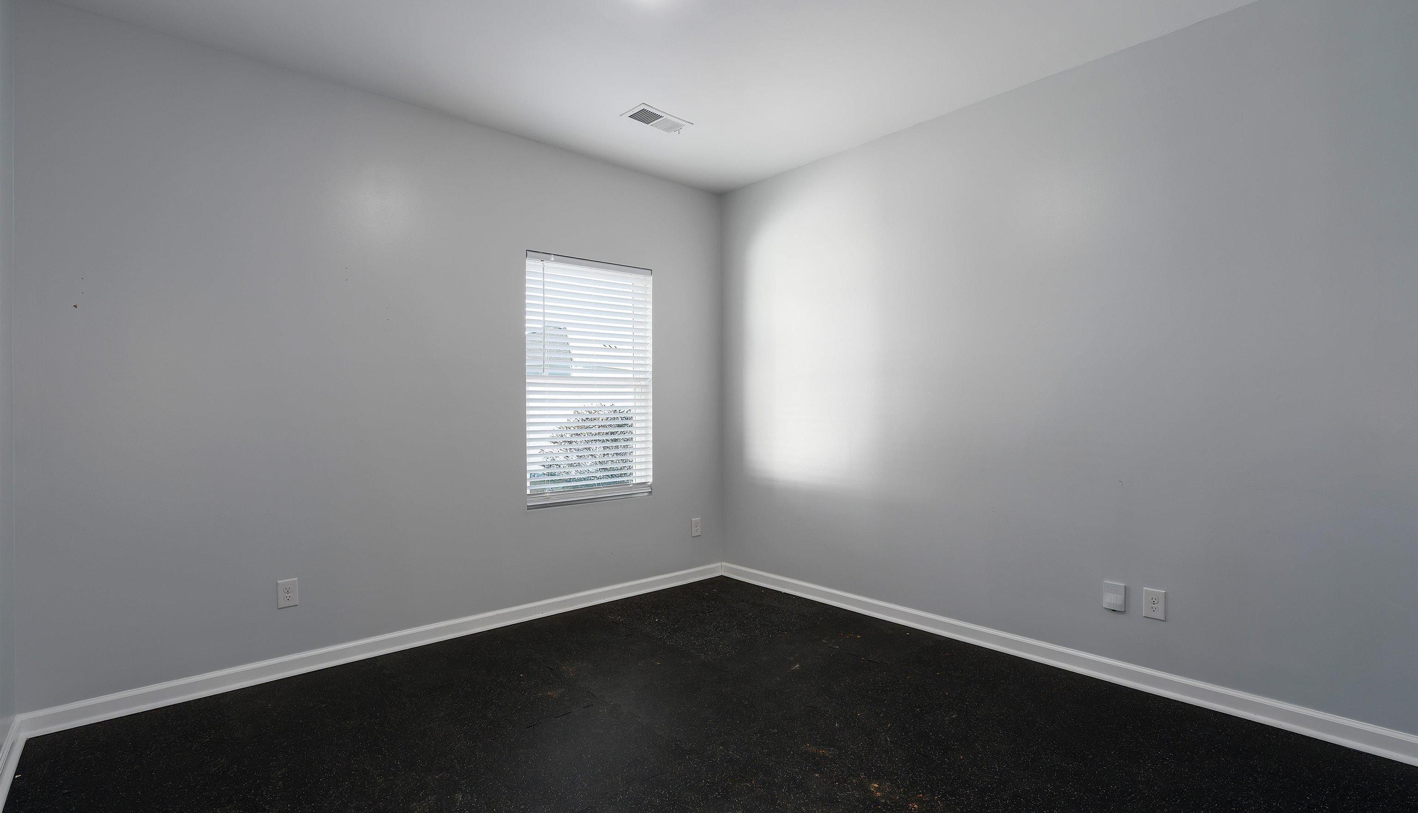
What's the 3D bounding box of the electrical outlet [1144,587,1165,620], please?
[{"bbox_3d":[1.838,0.818,2.599,0.008,0.121,0.076,0,0,-42],"label":"electrical outlet"}]

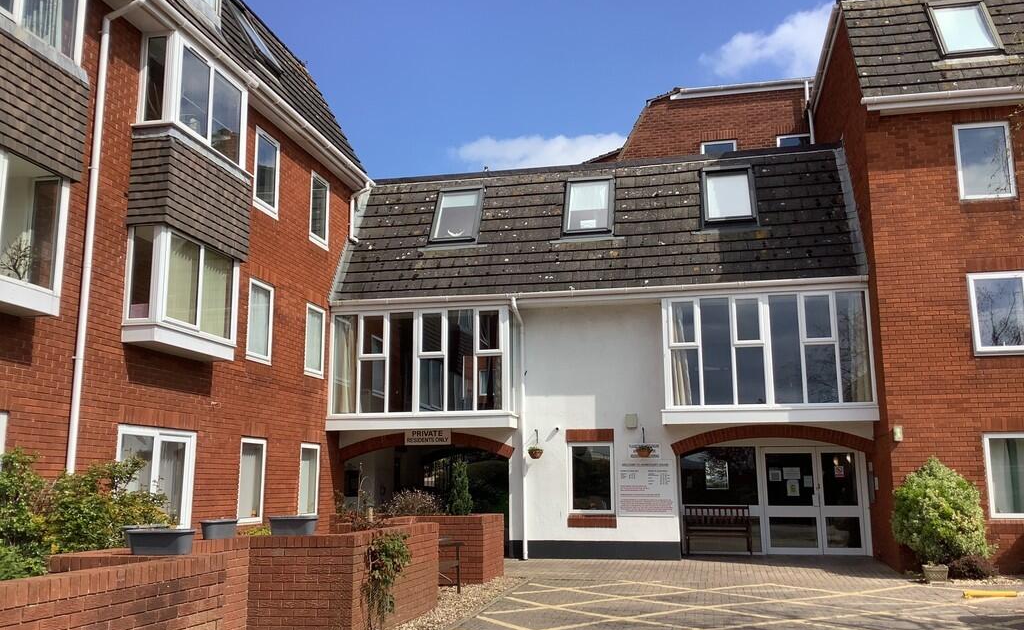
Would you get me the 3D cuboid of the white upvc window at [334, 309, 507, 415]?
[{"bbox_3d":[-1.749,0.874,17.112,3.440,1.957,0.150,-2,-10,12],"label":"white upvc window"}]

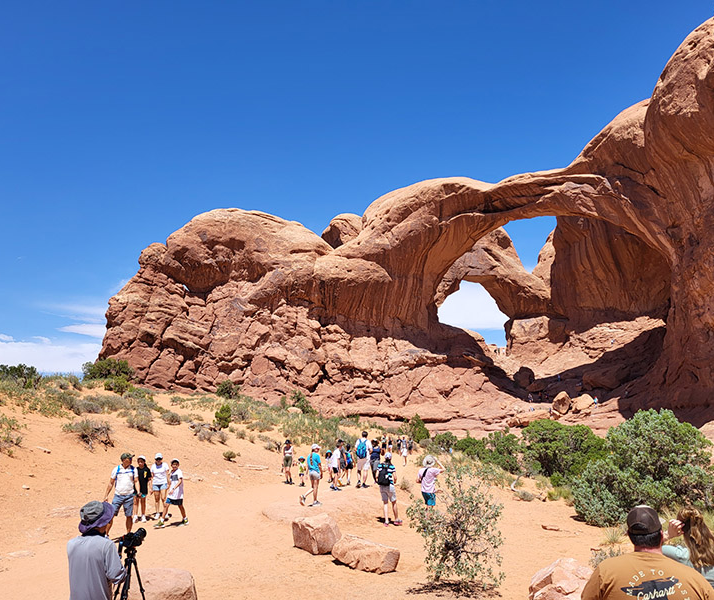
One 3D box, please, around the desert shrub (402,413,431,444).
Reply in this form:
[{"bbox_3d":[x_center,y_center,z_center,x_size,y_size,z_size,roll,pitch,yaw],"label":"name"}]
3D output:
[{"bbox_3d":[5.149,11.033,52.000,2.423,2.570,2.302,0,-11,0],"label":"desert shrub"}]

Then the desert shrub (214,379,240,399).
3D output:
[{"bbox_3d":[-10.692,7.447,50.000,1.997,1.648,1.797,0,-11,0],"label":"desert shrub"}]

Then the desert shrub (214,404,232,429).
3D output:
[{"bbox_3d":[-7.386,6.398,33.000,0.989,1.305,0.989,0,-11,0],"label":"desert shrub"}]

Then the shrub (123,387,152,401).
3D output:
[{"bbox_3d":[-12.391,5.347,34.000,1.754,0.784,1.403,0,-11,0],"label":"shrub"}]

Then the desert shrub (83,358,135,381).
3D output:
[{"bbox_3d":[-18.647,5.242,45.000,3.969,1.705,2.977,0,-11,0],"label":"desert shrub"}]

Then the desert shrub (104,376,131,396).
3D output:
[{"bbox_3d":[-14.517,5.193,36.500,1.762,1.203,1.497,0,-11,0],"label":"desert shrub"}]

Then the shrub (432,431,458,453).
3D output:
[{"bbox_3d":[6.737,10.832,46.000,2.067,1.667,1.860,0,-11,0],"label":"shrub"}]

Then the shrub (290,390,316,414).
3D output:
[{"bbox_3d":[-4.541,8.699,51.000,2.207,2.017,1.876,0,-11,0],"label":"shrub"}]

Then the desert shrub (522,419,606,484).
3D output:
[{"bbox_3d":[7.597,5.547,22.000,3.054,2.392,2.749,0,-11,0],"label":"desert shrub"}]

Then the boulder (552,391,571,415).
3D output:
[{"bbox_3d":[29.268,14.705,86.000,2.862,3.471,2.862,0,-11,0],"label":"boulder"}]

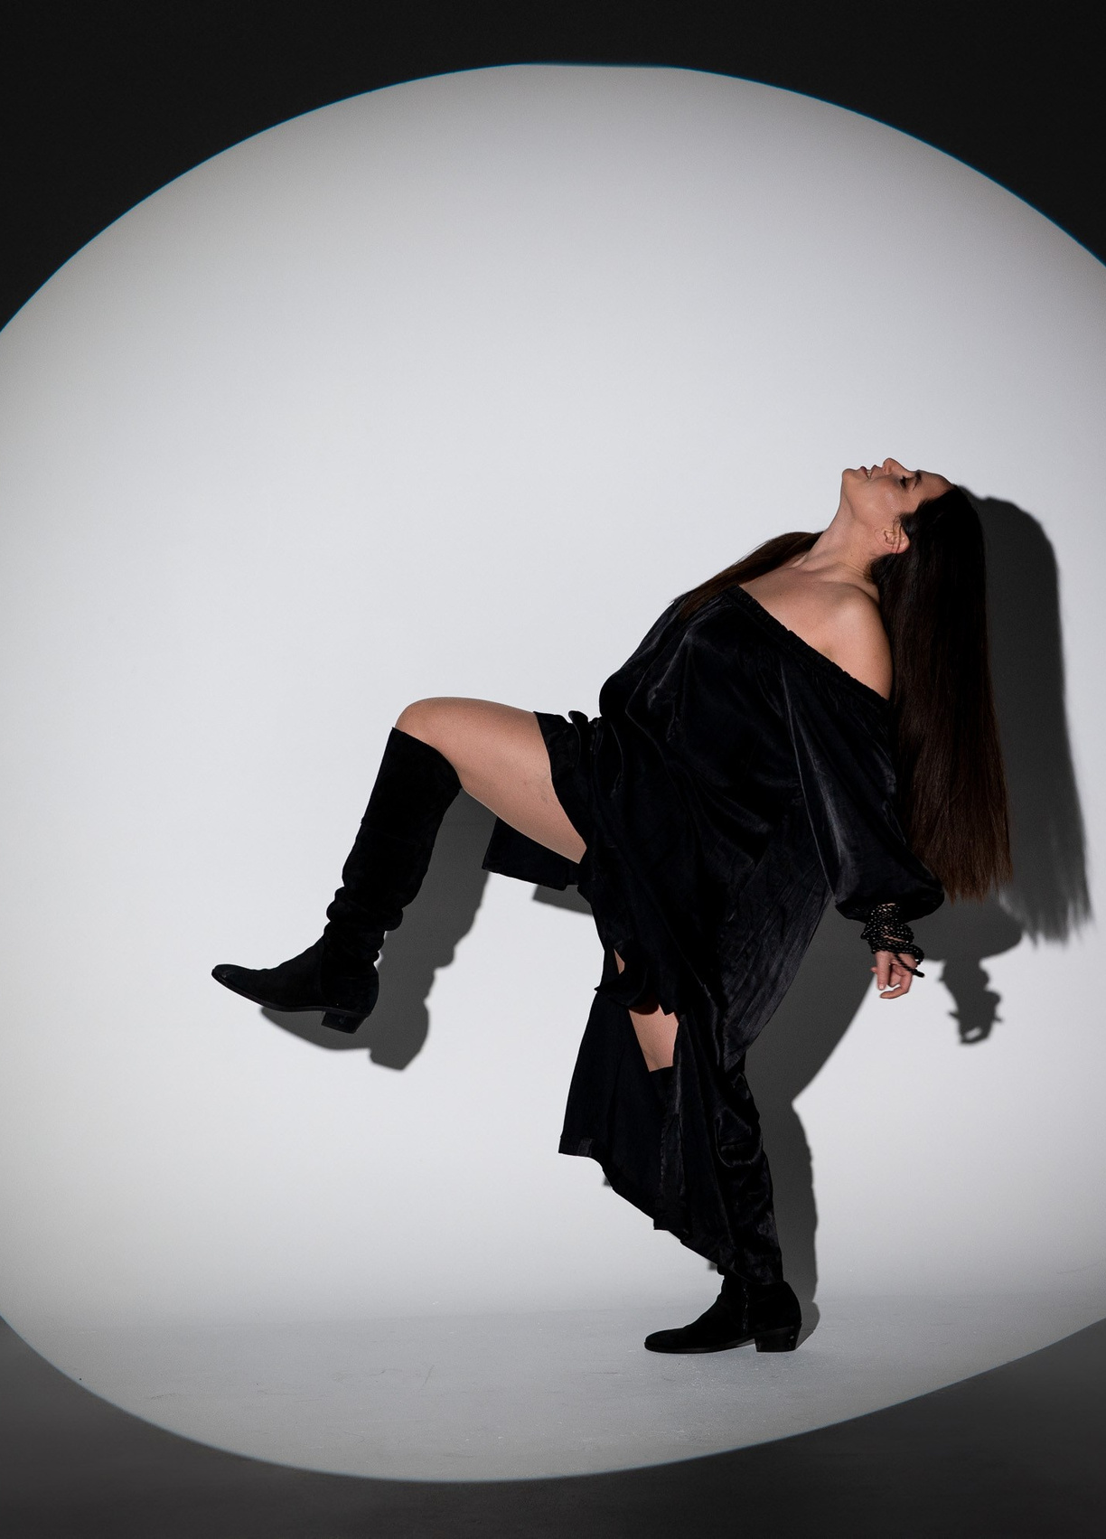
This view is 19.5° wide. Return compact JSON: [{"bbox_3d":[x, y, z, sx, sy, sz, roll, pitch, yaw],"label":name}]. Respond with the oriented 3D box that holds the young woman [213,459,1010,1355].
[{"bbox_3d":[0.100,0.228,5.350,1.270,1.470,0.550,0,1,-13],"label":"young woman"}]

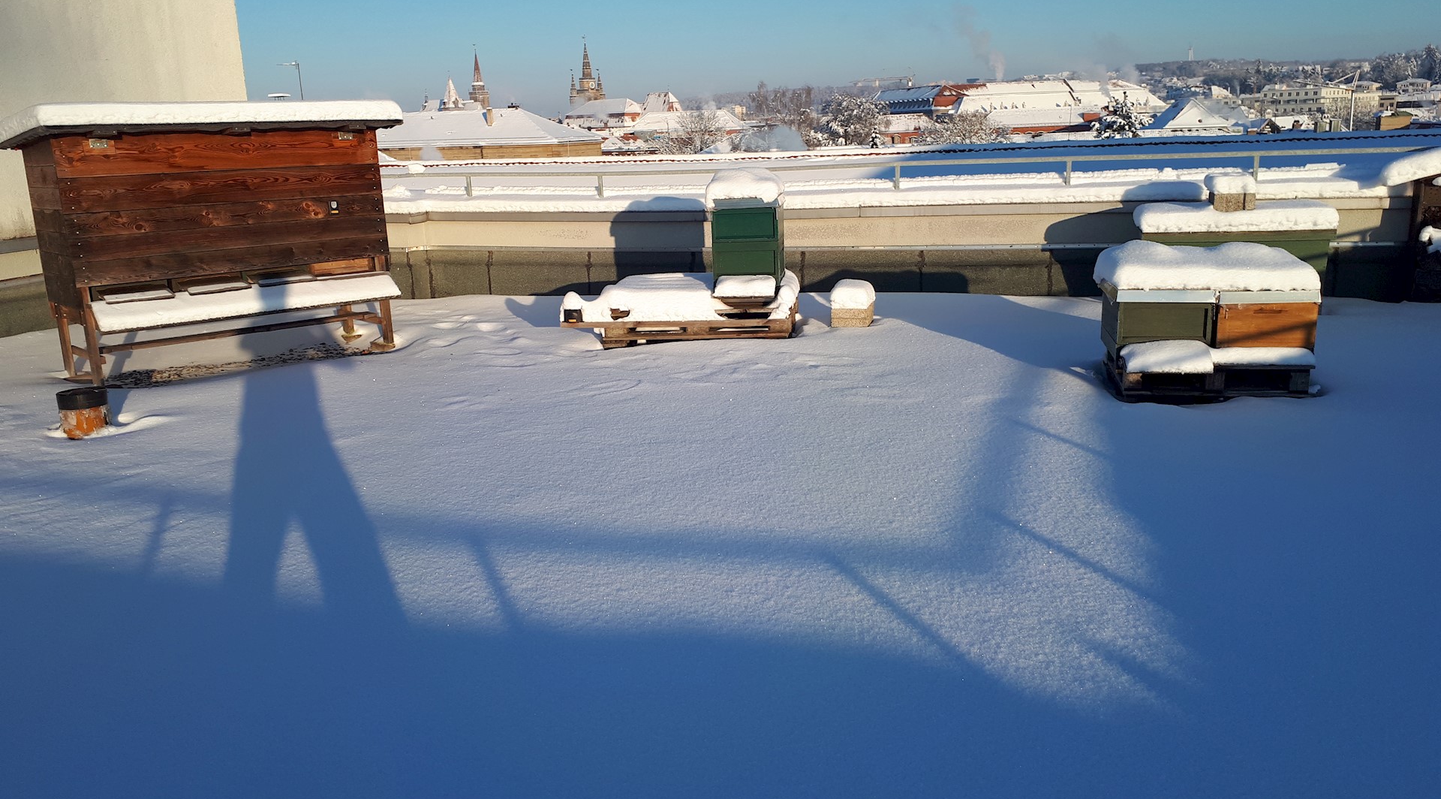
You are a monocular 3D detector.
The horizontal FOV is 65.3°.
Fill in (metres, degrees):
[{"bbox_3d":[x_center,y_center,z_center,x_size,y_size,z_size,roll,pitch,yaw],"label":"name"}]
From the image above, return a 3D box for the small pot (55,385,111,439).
[{"bbox_3d":[-3.024,0.063,5.313,0.205,0.210,0.205,-10,15,-29],"label":"small pot"}]

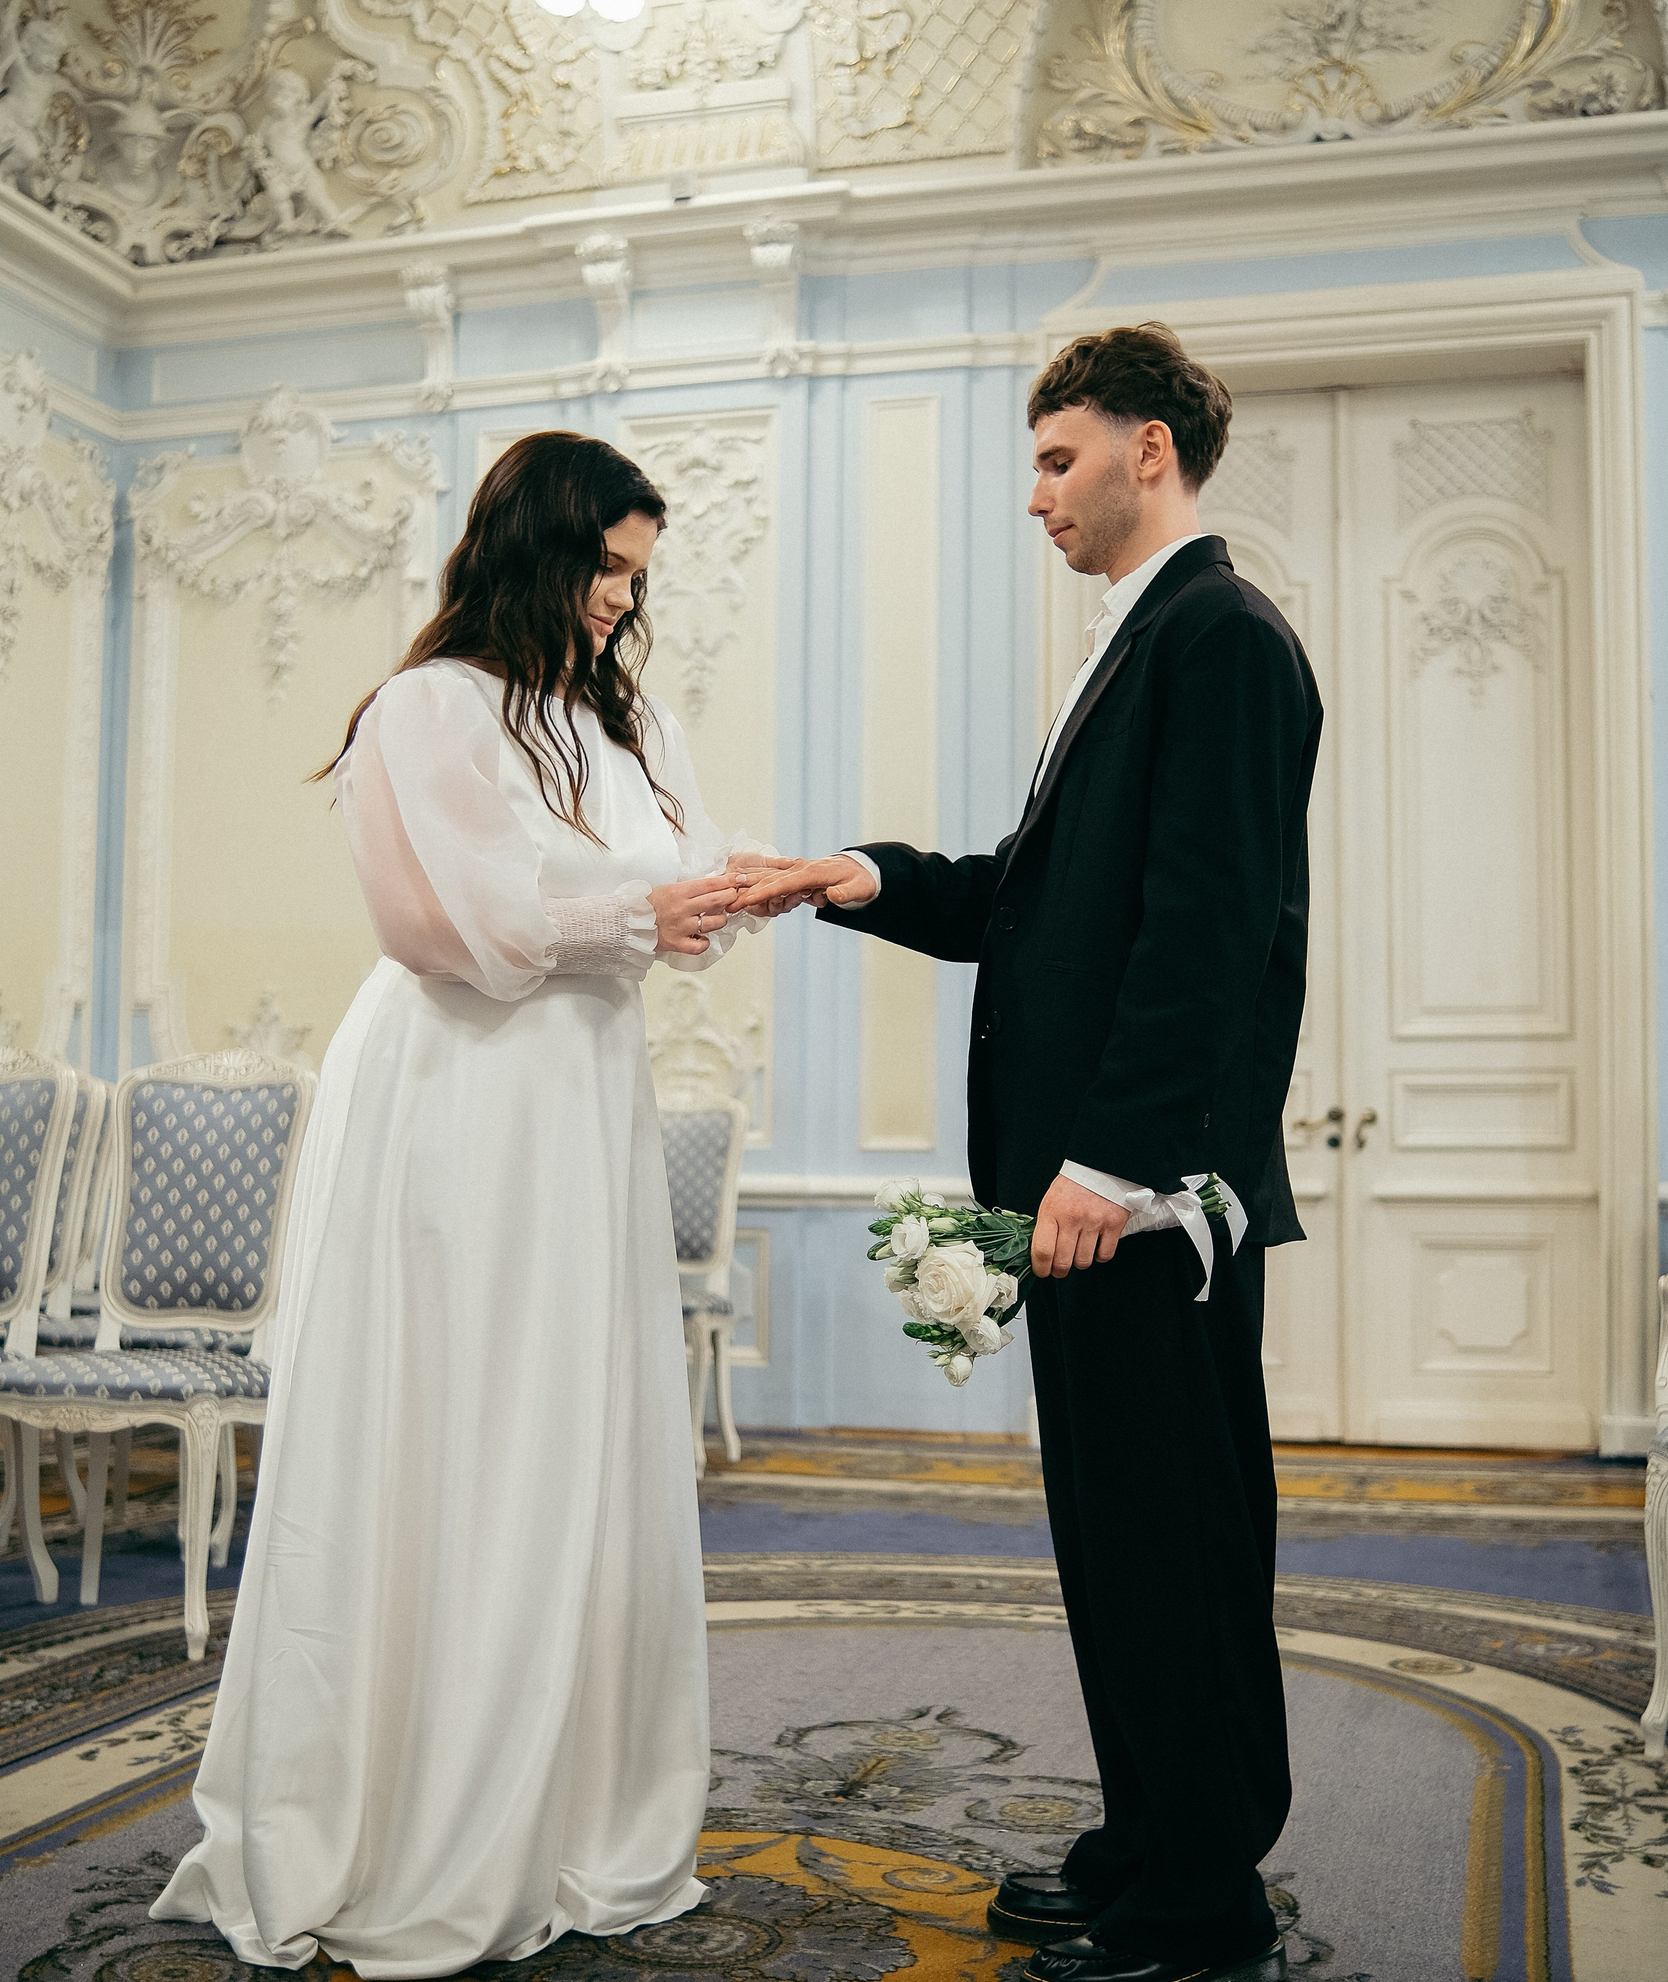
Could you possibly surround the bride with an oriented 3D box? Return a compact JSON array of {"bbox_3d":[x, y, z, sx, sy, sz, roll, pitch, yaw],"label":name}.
[{"bbox_3d":[-0.422,0.192,2.823,0.650,1.710,0.600,-3,-5,38],"label":"bride"}]

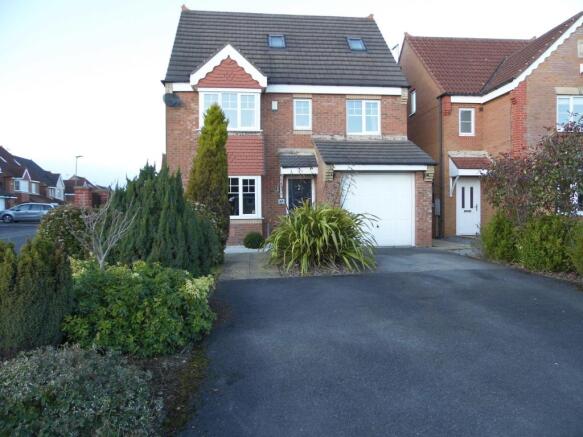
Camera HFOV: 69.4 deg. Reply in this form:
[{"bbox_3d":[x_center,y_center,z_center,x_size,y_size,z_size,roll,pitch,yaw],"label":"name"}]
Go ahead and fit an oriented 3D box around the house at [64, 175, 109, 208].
[{"bbox_3d":[-39.734,-4.213,82.000,10.000,8.519,9.000,-1,1,-14],"label":"house"}]

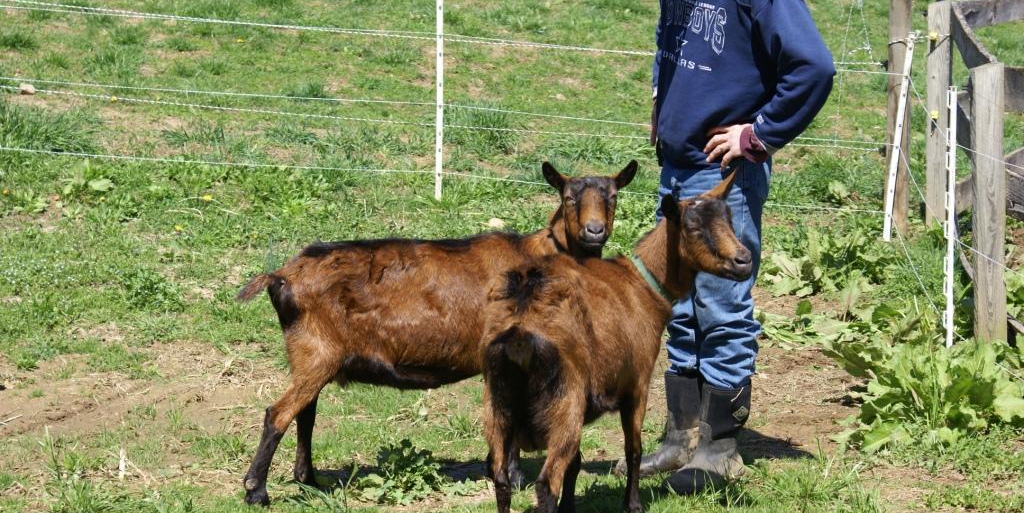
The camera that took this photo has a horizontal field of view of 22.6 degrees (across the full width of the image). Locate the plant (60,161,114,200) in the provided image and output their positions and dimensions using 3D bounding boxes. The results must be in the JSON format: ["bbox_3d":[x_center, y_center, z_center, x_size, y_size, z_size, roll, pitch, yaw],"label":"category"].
[{"bbox_3d":[-2.345,-0.425,14.154,0.310,0.180,0.280,0,7,0],"label":"plant"}]

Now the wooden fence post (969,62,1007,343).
[{"bbox_3d":[1.833,-0.186,9.901,0.128,1.117,0.128,1,7,7],"label":"wooden fence post"}]

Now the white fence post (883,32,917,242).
[{"bbox_3d":[2.062,-0.631,13.650,0.040,1.112,0.040,7,-1,-1],"label":"white fence post"}]

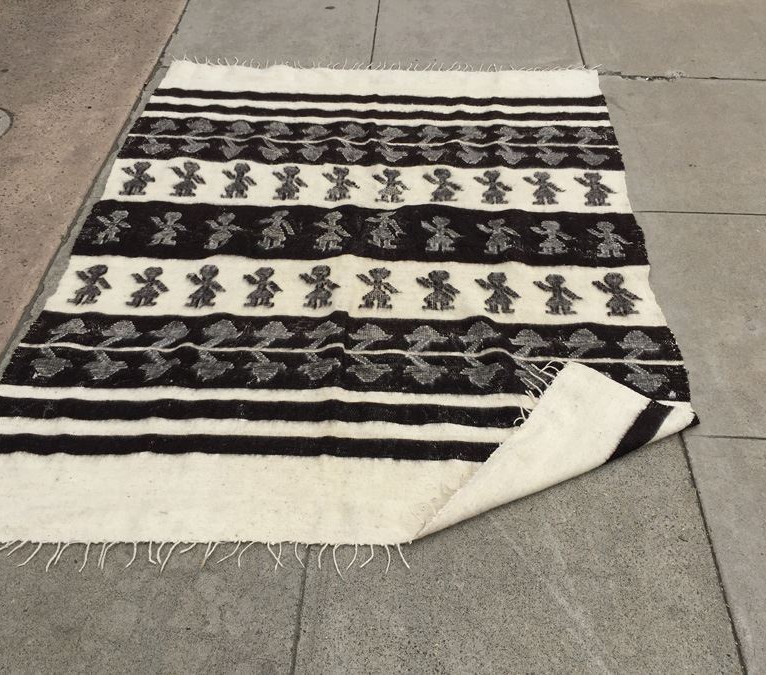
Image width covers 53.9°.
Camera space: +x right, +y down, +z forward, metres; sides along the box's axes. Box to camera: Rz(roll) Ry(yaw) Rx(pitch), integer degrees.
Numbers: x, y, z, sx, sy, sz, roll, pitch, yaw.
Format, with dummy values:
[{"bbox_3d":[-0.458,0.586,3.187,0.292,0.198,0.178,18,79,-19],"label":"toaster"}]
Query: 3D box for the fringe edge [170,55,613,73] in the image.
[{"bbox_3d":[0.003,-1.141,3.139,1.800,0.016,0.105,2,47,2],"label":"fringe edge"}]

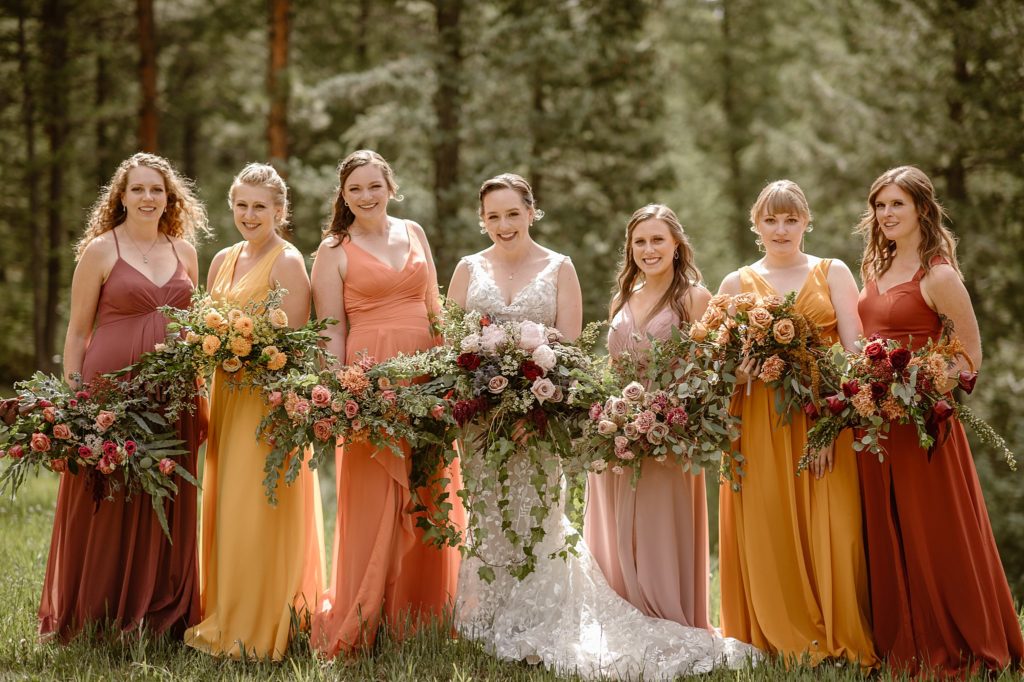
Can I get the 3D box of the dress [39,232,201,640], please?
[{"bbox_3d":[-1.390,0.322,8.577,0.562,1.408,0.500,-1,2,-20],"label":"dress"}]

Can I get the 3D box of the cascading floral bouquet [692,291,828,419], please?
[{"bbox_3d":[0.818,0.040,7.968,0.445,0.408,0.340,0,2,8],"label":"cascading floral bouquet"}]

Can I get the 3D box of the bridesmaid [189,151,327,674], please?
[{"bbox_3d":[-0.867,0.228,8.170,0.460,1.660,0.450,0,2,18],"label":"bridesmaid"}]

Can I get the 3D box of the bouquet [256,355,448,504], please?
[{"bbox_3d":[-0.526,0.290,7.920,0.620,0.490,0.400,0,2,-10],"label":"bouquet"}]

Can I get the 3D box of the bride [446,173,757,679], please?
[{"bbox_3d":[0.302,0.262,8.242,1.052,1.639,0.850,0,2,4],"label":"bride"}]

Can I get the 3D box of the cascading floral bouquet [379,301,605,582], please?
[{"bbox_3d":[-0.050,0.326,7.850,0.690,0.890,0.420,0,2,0],"label":"cascading floral bouquet"}]

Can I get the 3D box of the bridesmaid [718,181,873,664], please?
[{"bbox_3d":[0.956,0.263,8.140,0.529,1.587,0.520,0,2,8],"label":"bridesmaid"}]

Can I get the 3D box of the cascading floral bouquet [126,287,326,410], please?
[{"bbox_3d":[-0.928,0.028,7.880,0.660,0.420,0.400,0,2,6],"label":"cascading floral bouquet"}]

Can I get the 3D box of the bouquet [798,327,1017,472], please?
[{"bbox_3d":[1.284,0.184,7.866,0.698,0.452,0.400,0,2,10],"label":"bouquet"}]

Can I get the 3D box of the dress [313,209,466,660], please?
[{"bbox_3d":[-0.428,0.326,8.404,0.526,1.481,0.500,0,2,-14],"label":"dress"}]

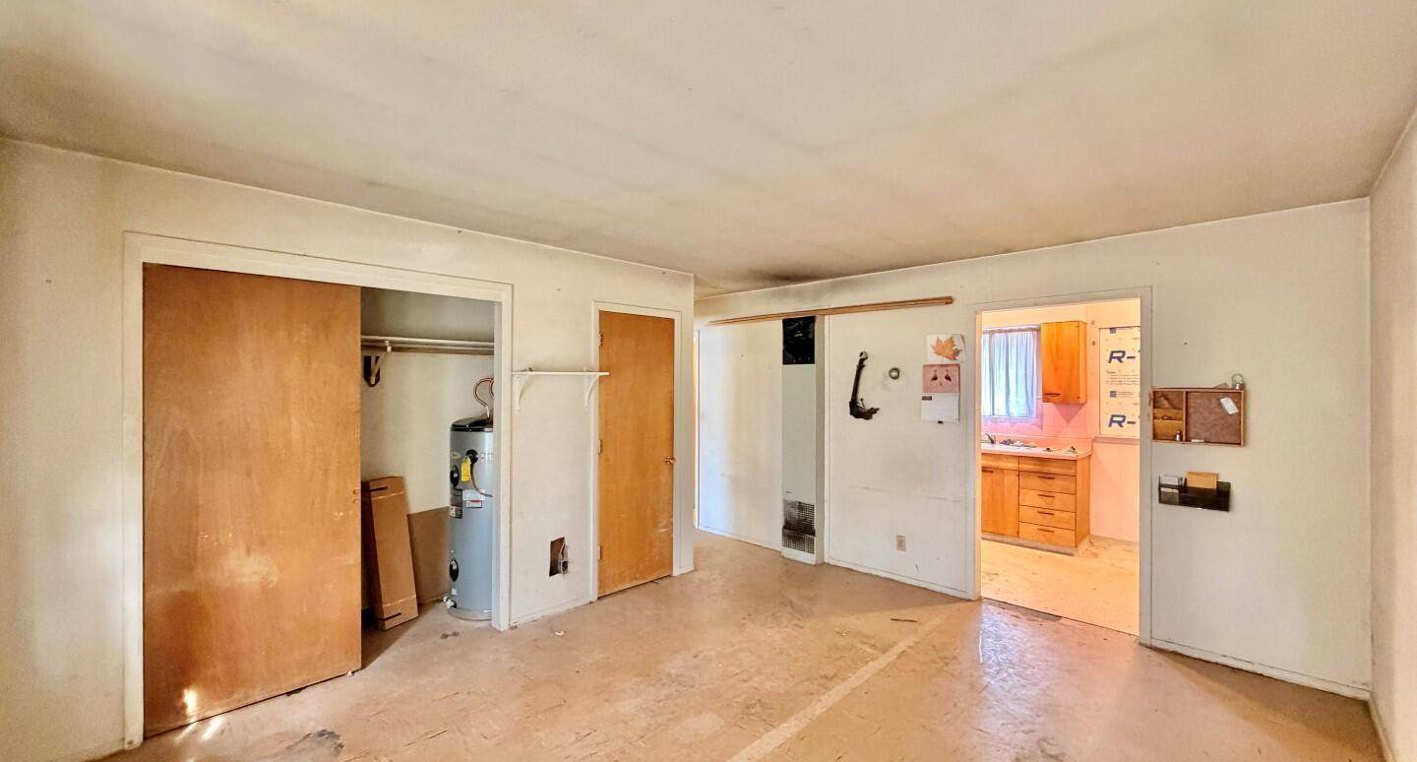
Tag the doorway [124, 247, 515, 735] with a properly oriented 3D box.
[{"bbox_3d":[-1.869,0.475,3.026,0.115,2.140,1.688,0,0,44],"label":"doorway"}]

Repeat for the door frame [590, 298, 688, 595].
[{"bbox_3d":[-0.520,0.497,4.366,0.120,2.105,0.880,0,0,44],"label":"door frame"}]

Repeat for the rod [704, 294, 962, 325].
[{"bbox_3d":[0.879,-0.583,5.017,2.470,0.056,0.062,0,0,44],"label":"rod"}]

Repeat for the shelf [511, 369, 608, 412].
[{"bbox_3d":[-0.957,0.072,3.758,0.200,0.262,0.603,0,0,44],"label":"shelf"}]

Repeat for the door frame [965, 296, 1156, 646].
[{"bbox_3d":[2.275,0.523,3.787,0.960,2.060,0.120,0,0,44],"label":"door frame"}]

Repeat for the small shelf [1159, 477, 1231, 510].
[{"bbox_3d":[2.730,0.628,3.227,0.305,0.165,0.091,0,0,44],"label":"small shelf"}]

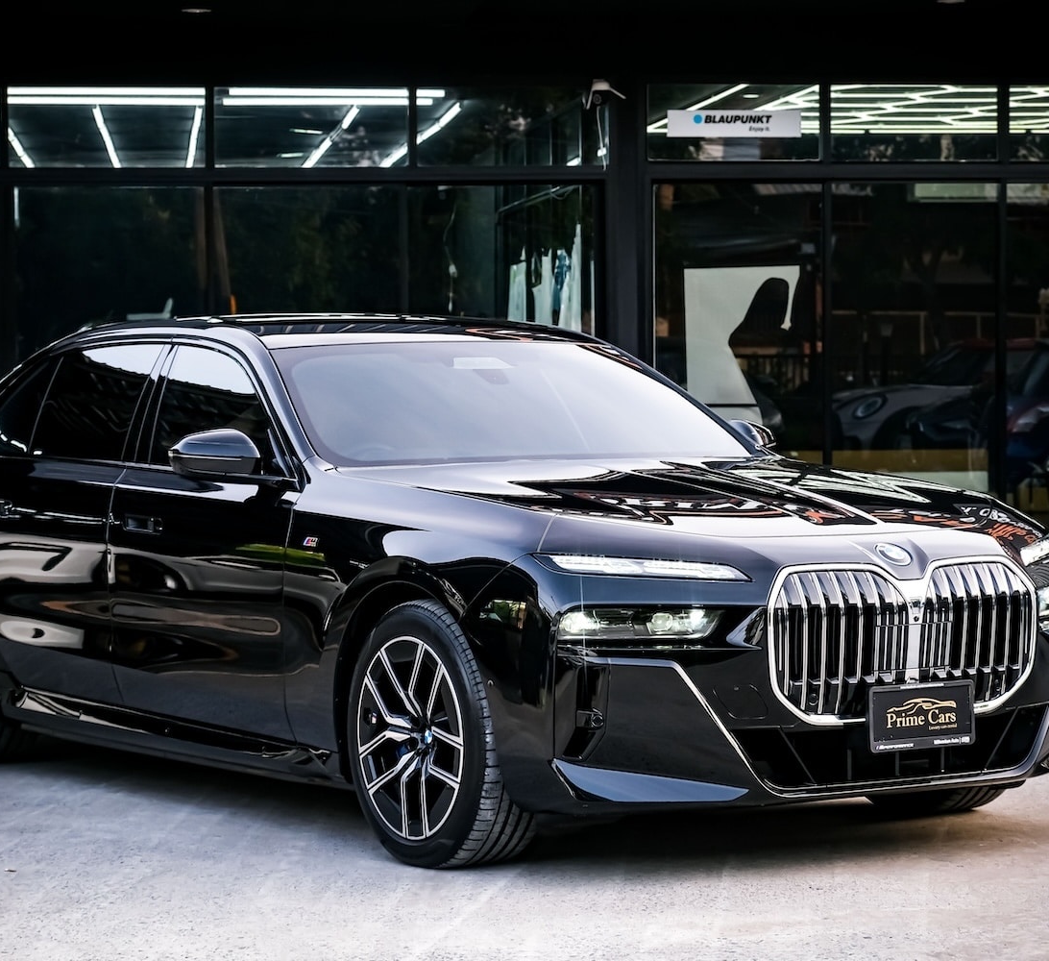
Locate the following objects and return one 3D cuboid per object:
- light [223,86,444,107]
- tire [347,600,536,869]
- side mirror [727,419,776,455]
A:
[{"bbox_3d":[-1.110,-2.235,19.330,1.240,0.090,0.150,0,1,-6],"label":"light"},{"bbox_3d":[-0.219,0.713,9.272,0.260,0.735,0.735,-1,2,-34],"label":"tire"},{"bbox_3d":[0.704,-0.127,11.112,0.250,0.165,0.200,-1,2,-34],"label":"side mirror"}]

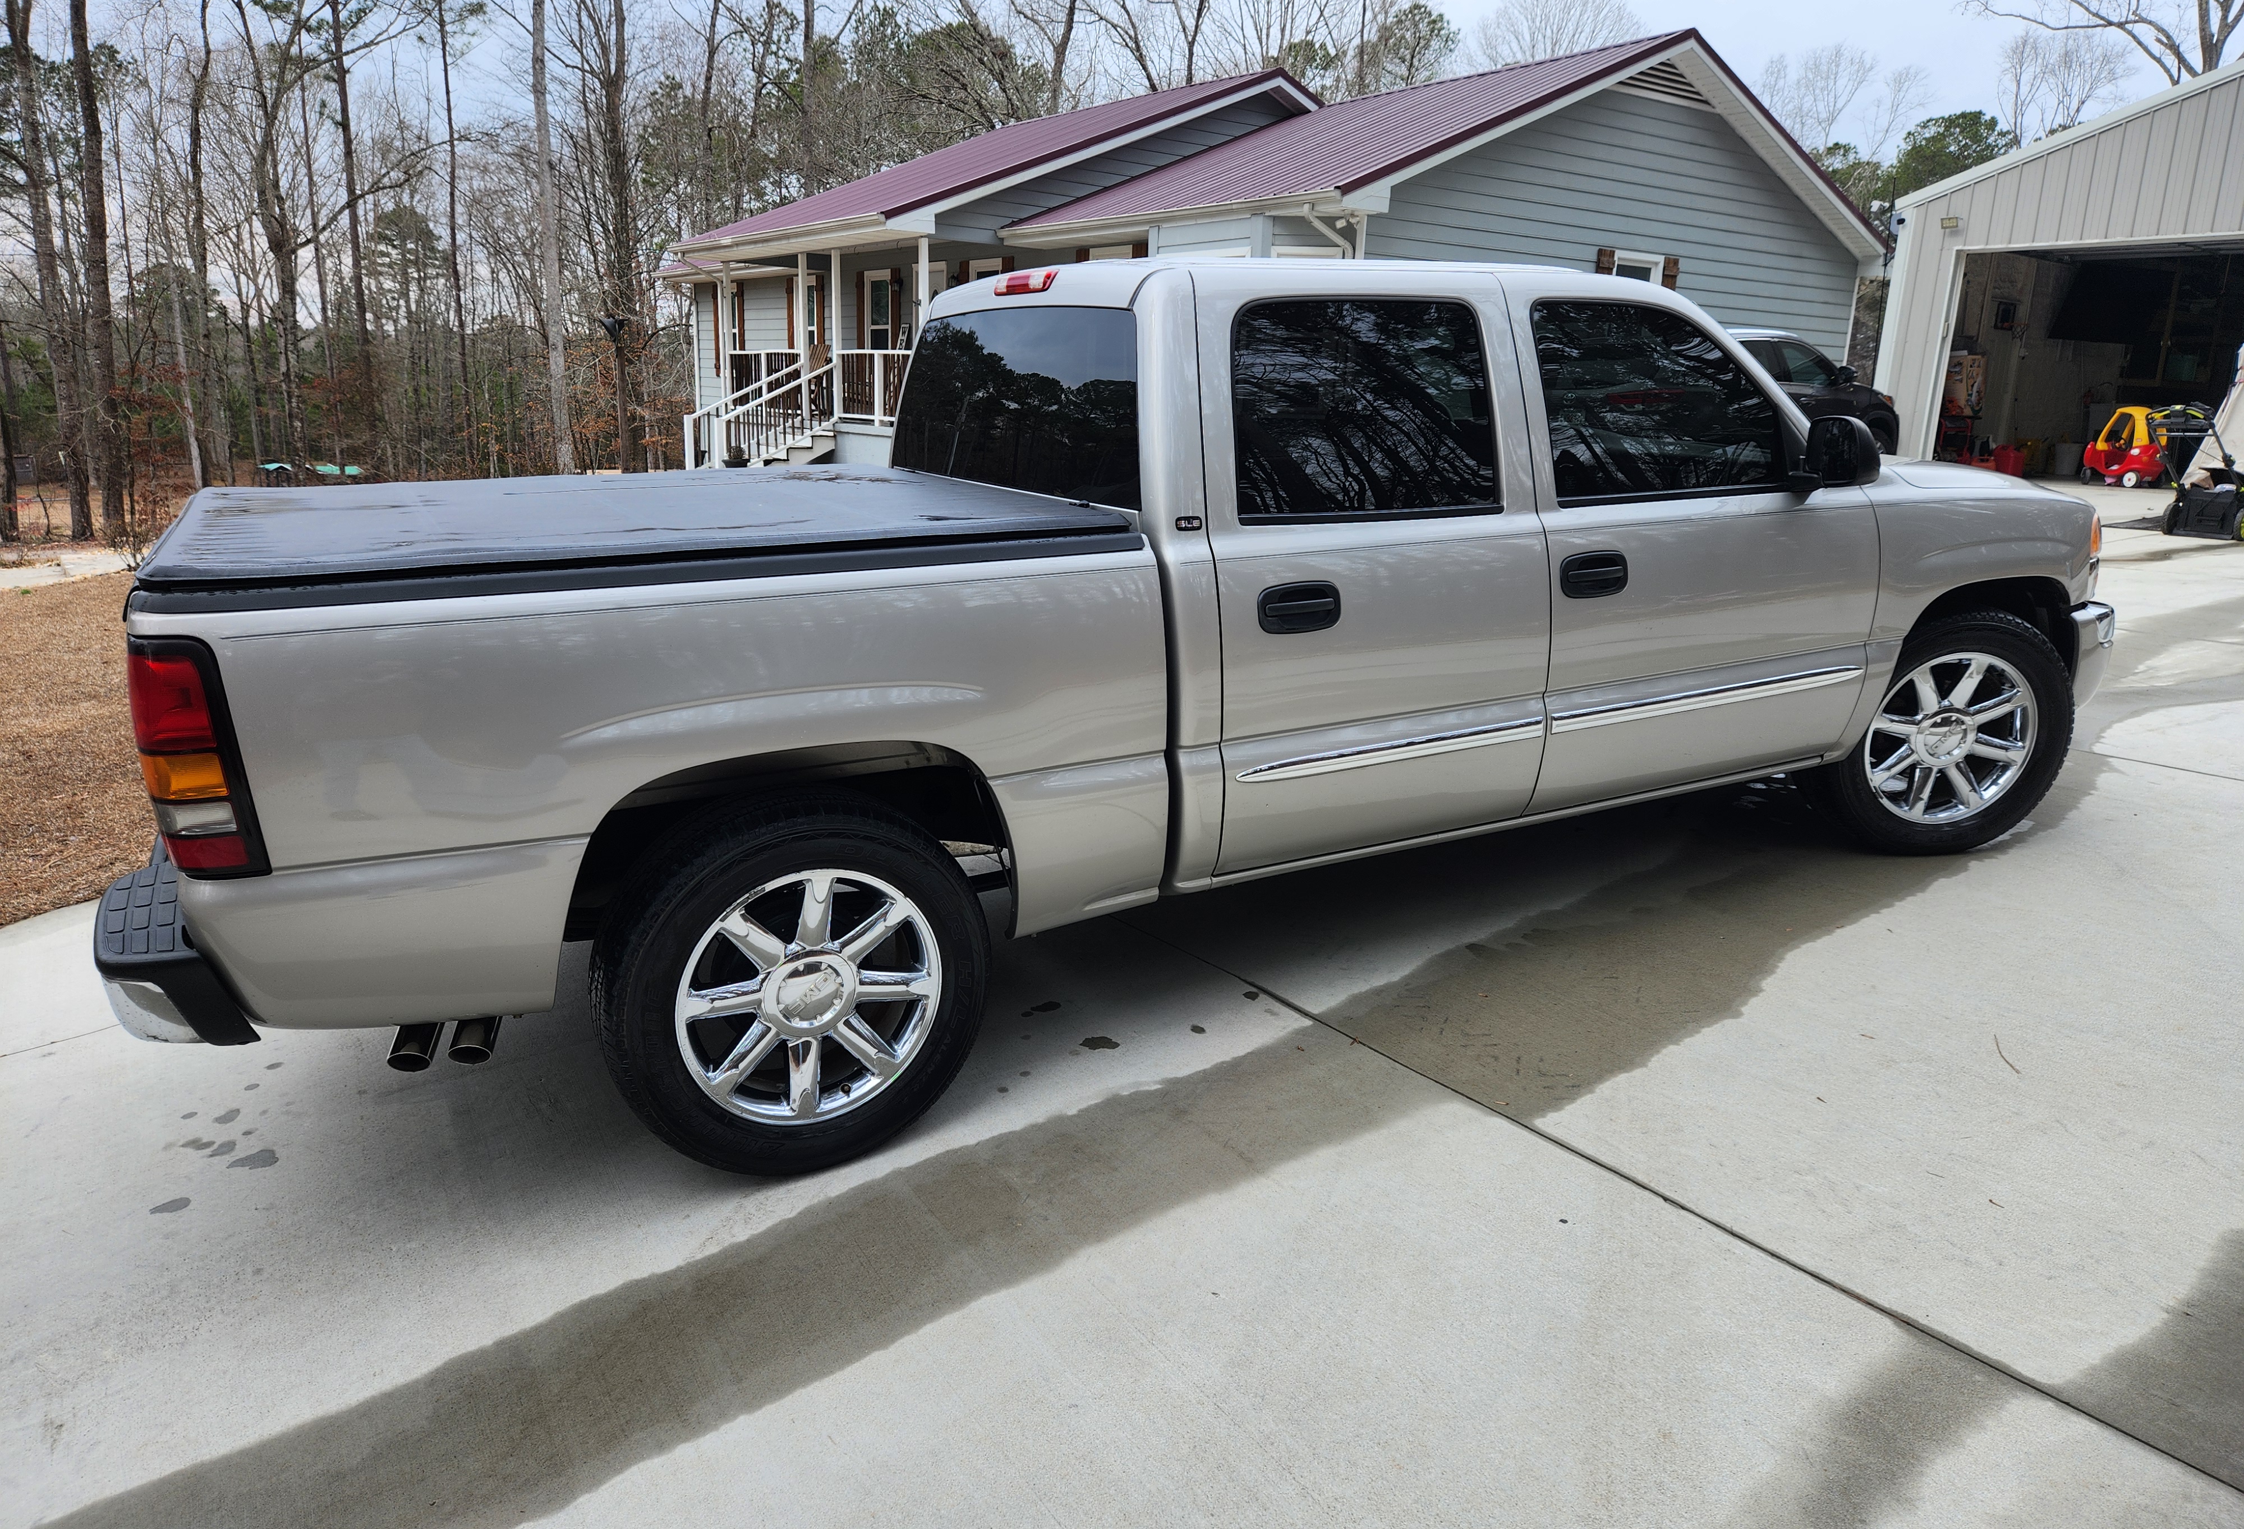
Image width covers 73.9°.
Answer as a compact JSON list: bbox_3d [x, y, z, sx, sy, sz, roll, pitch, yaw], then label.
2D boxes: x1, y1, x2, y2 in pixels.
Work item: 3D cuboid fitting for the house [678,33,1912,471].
[{"bbox_3d":[-0.075,-7.392,23.604,11.500,5.600,18.600,-8,17,-35],"label":"house"}]

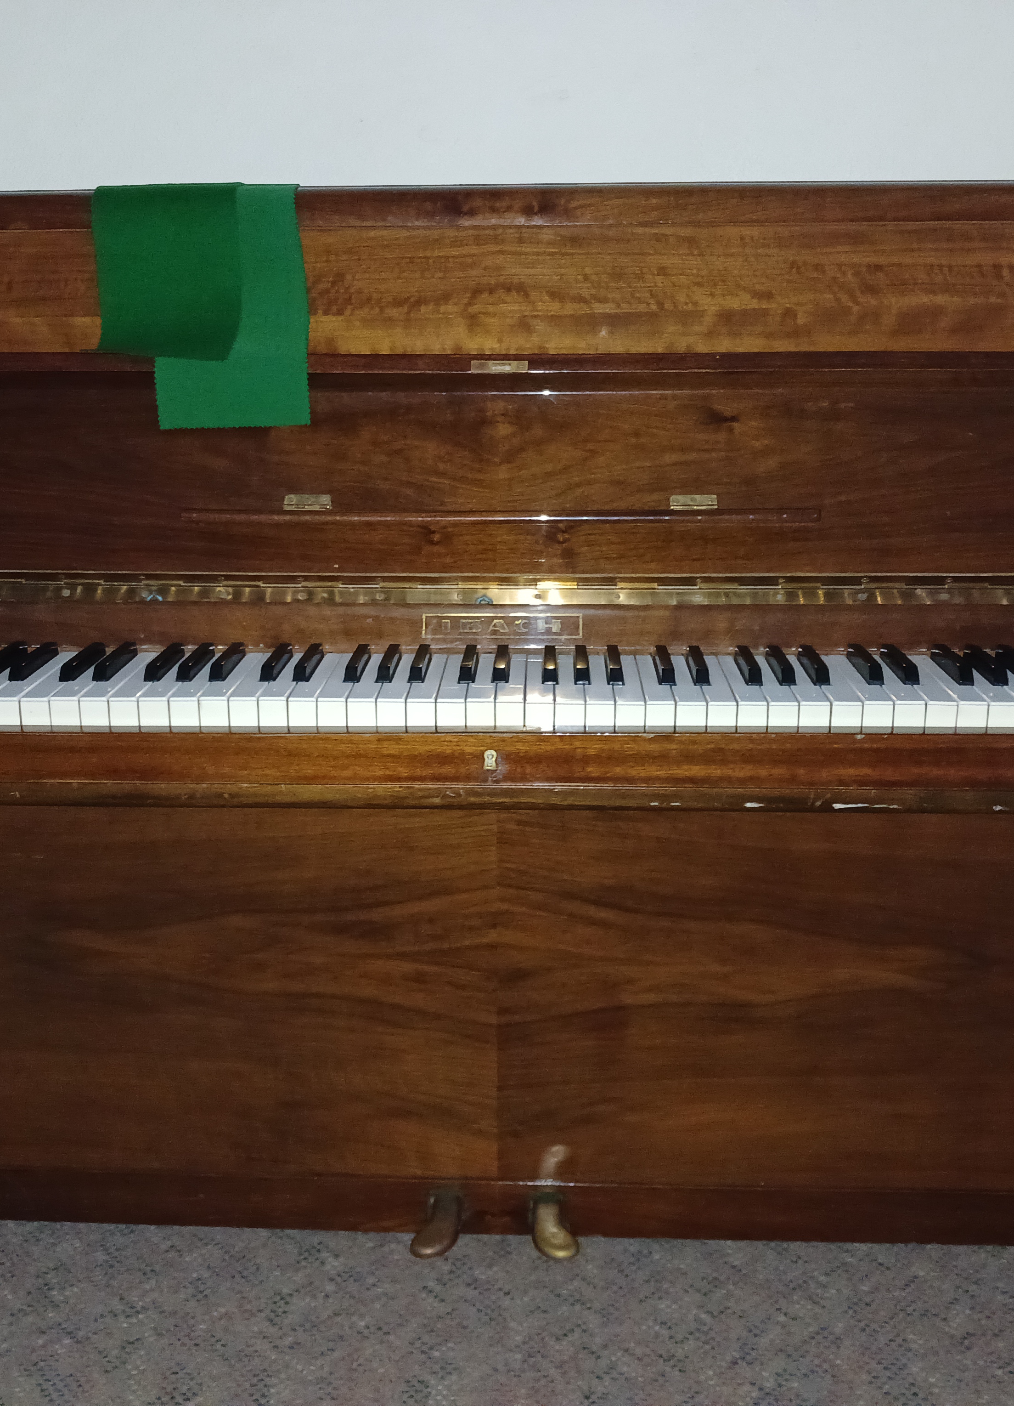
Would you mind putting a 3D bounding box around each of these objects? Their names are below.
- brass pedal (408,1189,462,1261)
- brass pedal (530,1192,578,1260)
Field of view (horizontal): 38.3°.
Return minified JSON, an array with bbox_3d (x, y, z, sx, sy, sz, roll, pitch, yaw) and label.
[{"bbox_3d":[-0.076,0.538,1.519,0.053,0.034,0.088,0,16,3],"label":"brass pedal"},{"bbox_3d":[0.050,0.541,1.513,0.048,0.034,0.088,0,16,3],"label":"brass pedal"}]

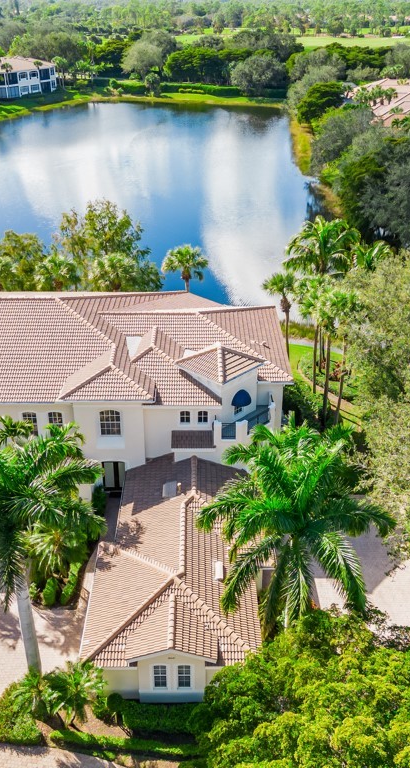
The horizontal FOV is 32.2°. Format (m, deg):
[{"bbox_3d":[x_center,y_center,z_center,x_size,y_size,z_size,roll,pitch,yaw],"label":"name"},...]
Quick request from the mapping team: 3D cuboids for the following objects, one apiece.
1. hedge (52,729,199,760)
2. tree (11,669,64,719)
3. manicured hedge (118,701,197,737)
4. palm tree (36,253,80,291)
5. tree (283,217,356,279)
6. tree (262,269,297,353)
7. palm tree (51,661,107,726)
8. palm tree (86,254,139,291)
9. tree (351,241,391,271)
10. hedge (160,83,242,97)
[{"bbox_3d":[-3.488,16.031,31.698,6.677,0.548,0.797,2,29,4],"label":"hedge"},{"bbox_3d":[-7.050,13.267,30.065,2.200,2.450,2.100,0,29,0],"label":"tree"},{"bbox_3d":[-2.048,15.320,32.672,3.688,0.847,1.096,0,29,0],"label":"manicured hedge"},{"bbox_3d":[-11.968,-6.233,58.933,3.710,9.750,3.710,0,30,0],"label":"palm tree"},{"bbox_3d":[8.928,-6.905,56.785,5.500,13.170,5.500,0,30,0],"label":"tree"},{"bbox_3d":[6.478,-5.264,61.807,3.189,9.269,3.090,0,29,0],"label":"tree"},{"bbox_3d":[-5.300,13.260,29.662,2.250,2.850,2.200,0,29,0],"label":"palm tree"},{"bbox_3d":[-7.426,-6.224,58.929,4.190,9.760,4.190,0,30,0],"label":"palm tree"},{"bbox_3d":[13.416,-6.506,58.382,4.600,10.920,4.600,0,30,0],"label":"tree"},{"bbox_3d":[-1.000,-91.304,221.119,25.500,2.400,2.000,9,30,16],"label":"hedge"}]

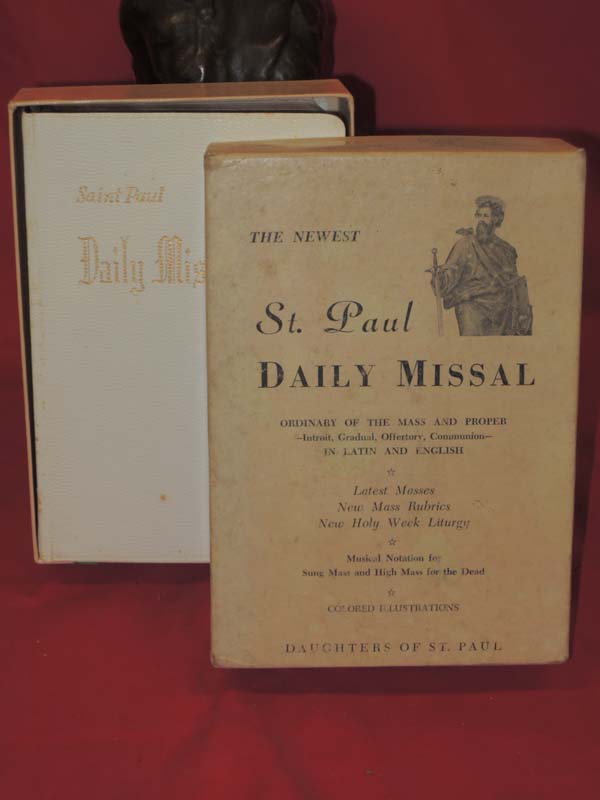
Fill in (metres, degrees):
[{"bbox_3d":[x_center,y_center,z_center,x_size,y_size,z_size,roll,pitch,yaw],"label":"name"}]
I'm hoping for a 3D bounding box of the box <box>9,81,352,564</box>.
[{"bbox_3d":[-0.041,-0.028,0.656,0.118,0.169,0.050,-2,15,-3],"label":"box"}]

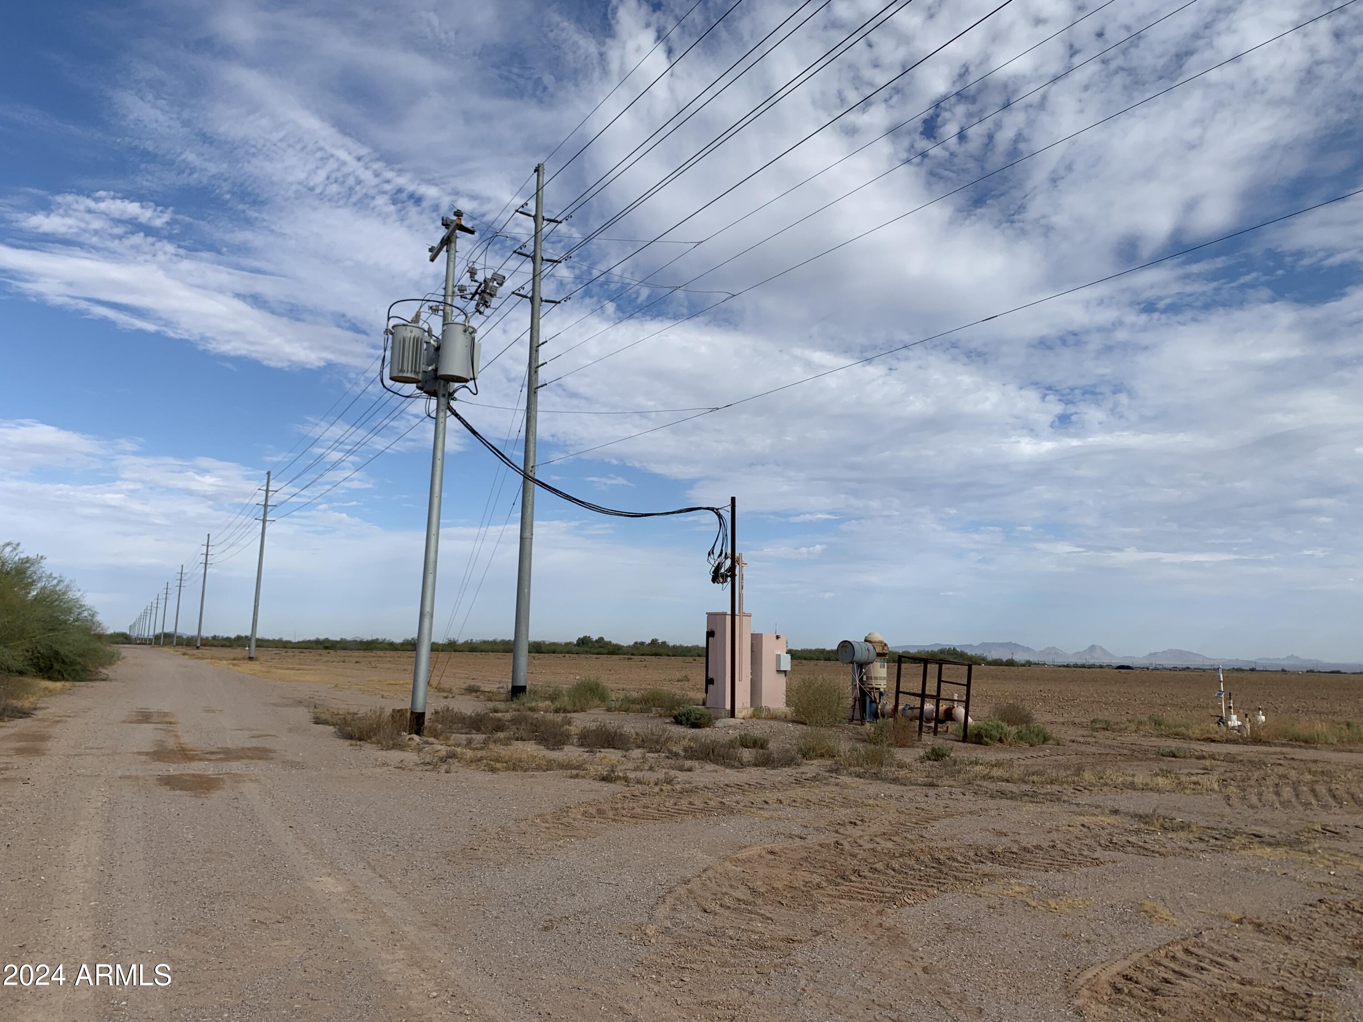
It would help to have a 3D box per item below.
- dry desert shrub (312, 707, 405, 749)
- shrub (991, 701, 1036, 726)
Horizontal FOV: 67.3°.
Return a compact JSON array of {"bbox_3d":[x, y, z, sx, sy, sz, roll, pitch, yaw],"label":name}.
[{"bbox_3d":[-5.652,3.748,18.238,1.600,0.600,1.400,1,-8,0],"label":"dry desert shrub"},{"bbox_3d":[8.306,5.104,25.677,1.094,0.611,1.040,1,-8,0],"label":"shrub"}]

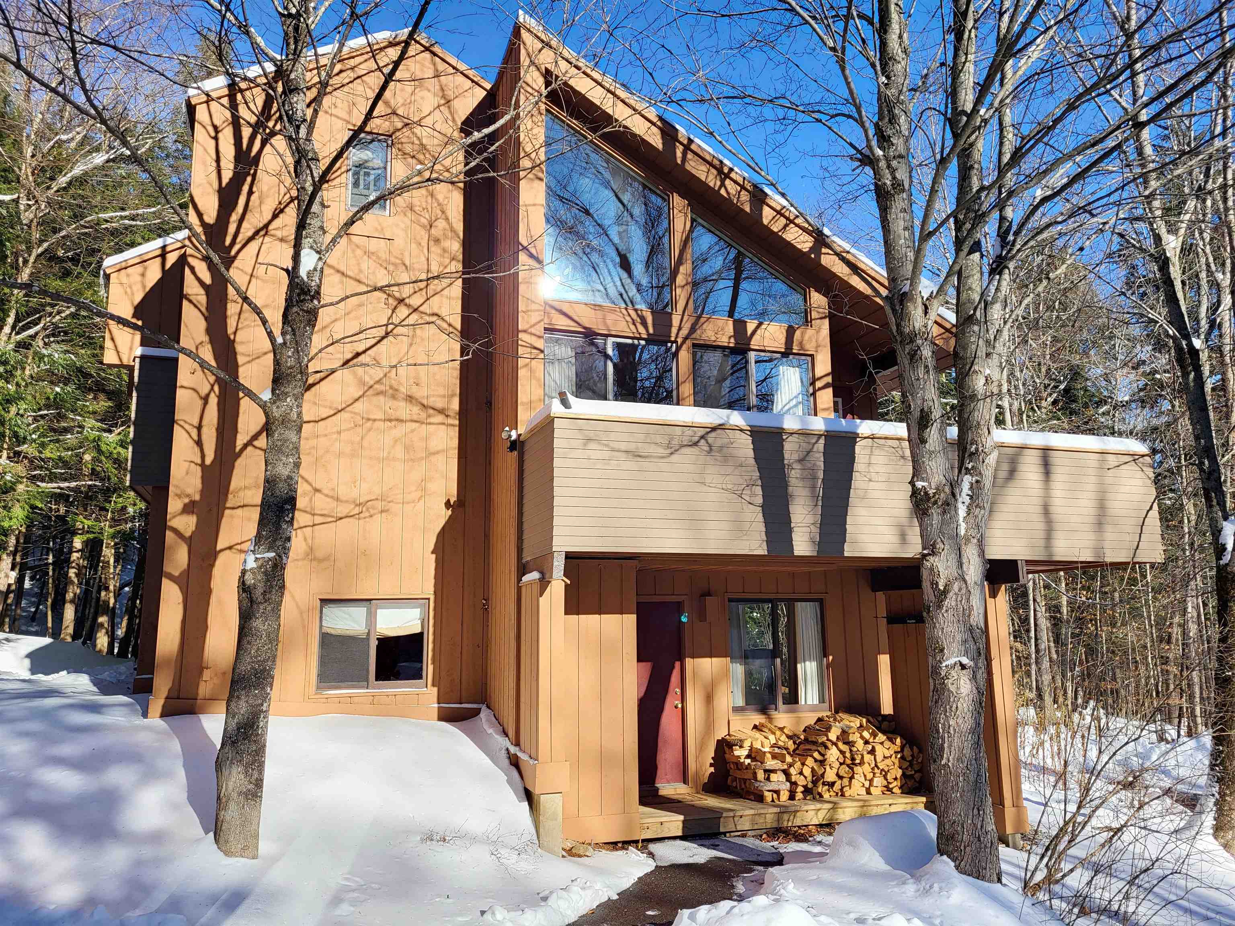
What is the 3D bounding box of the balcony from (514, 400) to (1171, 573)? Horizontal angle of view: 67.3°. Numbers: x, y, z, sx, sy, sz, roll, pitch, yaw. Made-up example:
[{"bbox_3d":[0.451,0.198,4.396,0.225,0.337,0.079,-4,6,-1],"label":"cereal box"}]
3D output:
[{"bbox_3d":[2.399,0.429,9.751,6.747,1.228,1.600,3,-10,-18],"label":"balcony"}]

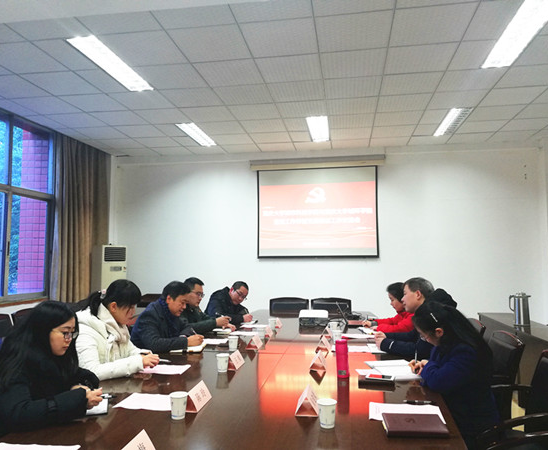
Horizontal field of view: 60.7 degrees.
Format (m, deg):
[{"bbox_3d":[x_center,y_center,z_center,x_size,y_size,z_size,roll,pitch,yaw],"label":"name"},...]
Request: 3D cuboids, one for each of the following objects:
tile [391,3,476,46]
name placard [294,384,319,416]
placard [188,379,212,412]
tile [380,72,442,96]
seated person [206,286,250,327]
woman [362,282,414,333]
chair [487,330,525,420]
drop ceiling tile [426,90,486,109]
[{"bbox_3d":[1.249,-1.591,3.751,0.600,0.020,0.600,-1,-5,9],"label":"tile"},{"bbox_3d":[0.142,0.715,1.927,0.092,0.080,0.200,-1,-4,7],"label":"name placard"},{"bbox_3d":[-0.337,0.749,2.042,0.081,0.068,0.215,-1,-5,9],"label":"placard"},{"bbox_3d":[1.442,-1.491,4.934,0.600,0.020,0.600,-1,-5,9],"label":"tile"},{"bbox_3d":[-0.544,1.218,5.106,0.680,1.160,0.520,-3,-5,33],"label":"seated person"},{"bbox_3d":[1.086,1.101,4.100,0.630,1.200,0.470,-1,-5,9],"label":"woman"},{"bbox_3d":[1.036,1.117,2.654,0.600,0.970,0.560,-1,-4,9],"label":"chair"},{"bbox_3d":[2.101,-1.432,5.378,0.600,0.020,0.600,-1,-4,9],"label":"drop ceiling tile"}]

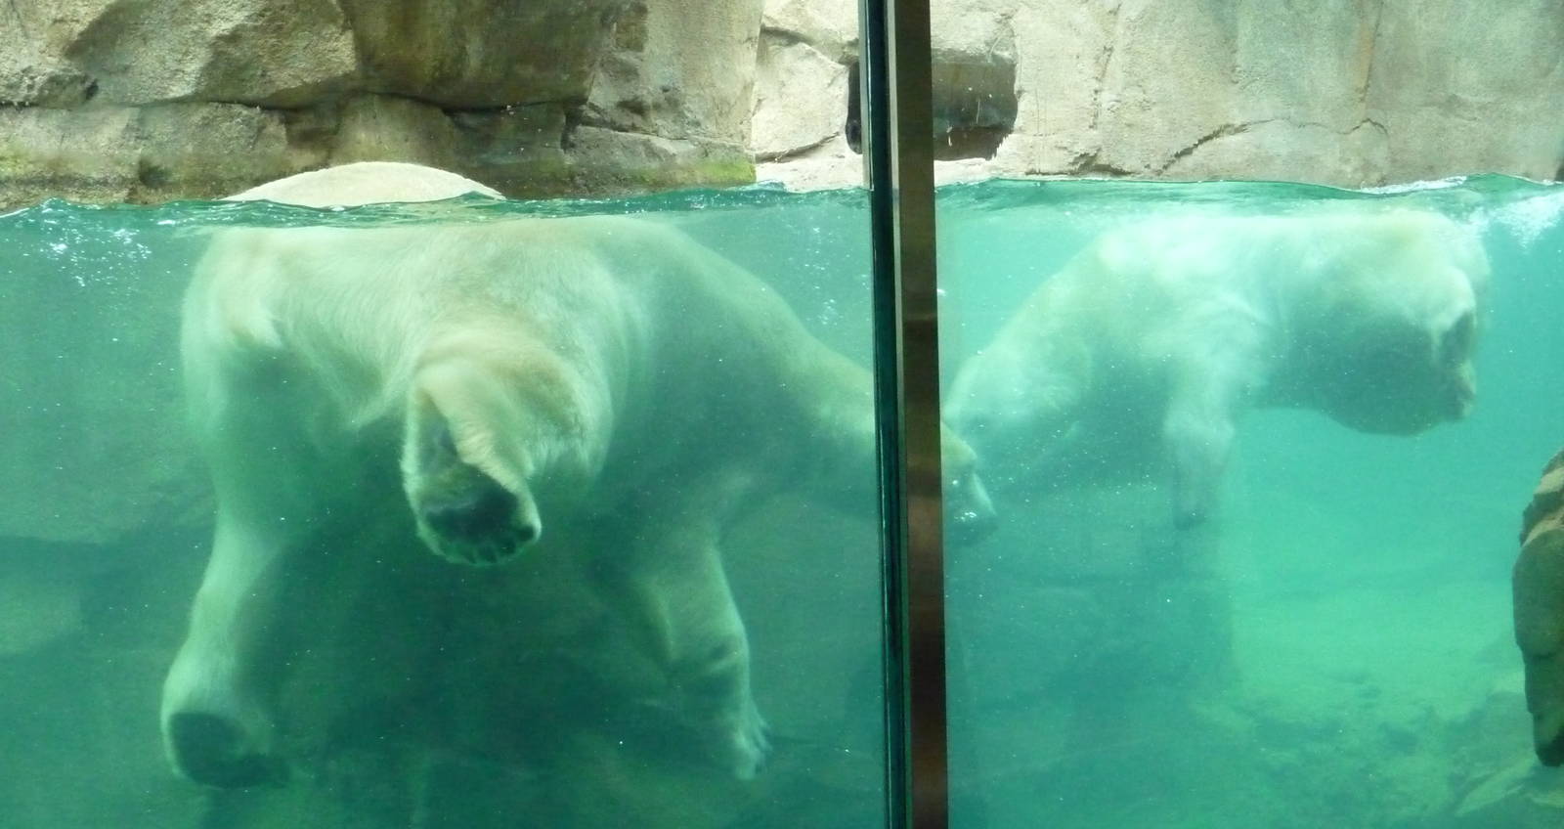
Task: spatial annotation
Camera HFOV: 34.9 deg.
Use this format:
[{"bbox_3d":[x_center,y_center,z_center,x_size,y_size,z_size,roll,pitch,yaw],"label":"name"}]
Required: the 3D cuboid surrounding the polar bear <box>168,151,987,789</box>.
[{"bbox_3d":[-0.270,0.130,5.600,2.120,1.350,0.900,-4,4,-43],"label":"polar bear"}]

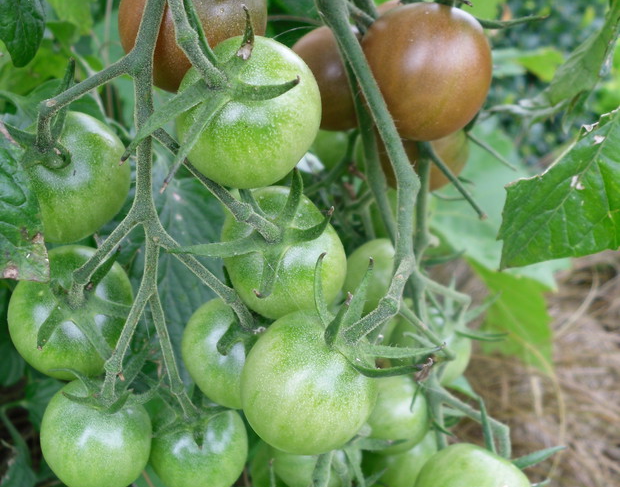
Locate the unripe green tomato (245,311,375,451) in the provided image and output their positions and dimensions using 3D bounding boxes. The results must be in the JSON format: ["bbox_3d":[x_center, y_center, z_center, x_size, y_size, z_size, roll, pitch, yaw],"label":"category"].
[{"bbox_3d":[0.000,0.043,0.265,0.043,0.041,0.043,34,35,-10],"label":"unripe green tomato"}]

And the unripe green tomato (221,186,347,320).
[{"bbox_3d":[-0.008,0.003,0.247,0.037,0.037,0.035,-2,-18,6],"label":"unripe green tomato"}]

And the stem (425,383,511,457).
[{"bbox_3d":[0.050,0.055,0.271,0.027,0.023,0.009,0,22,0],"label":"stem"}]

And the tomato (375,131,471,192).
[{"bbox_3d":[0.041,-0.036,0.314,0.034,0.033,0.034,0,60,0],"label":"tomato"}]

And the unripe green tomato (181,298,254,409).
[{"bbox_3d":[-0.023,0.034,0.263,0.033,0.032,0.033,4,59,-11],"label":"unripe green tomato"}]

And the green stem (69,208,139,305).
[{"bbox_3d":[-0.064,0.005,0.267,0.008,0.035,0.006,36,7,0],"label":"green stem"}]

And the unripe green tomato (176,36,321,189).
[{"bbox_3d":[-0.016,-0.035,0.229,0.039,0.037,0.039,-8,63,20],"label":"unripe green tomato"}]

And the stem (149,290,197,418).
[{"bbox_3d":[-0.045,0.038,0.285,0.007,0.052,0.006,-11,28,0],"label":"stem"}]

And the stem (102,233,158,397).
[{"bbox_3d":[-0.058,0.024,0.274,0.008,0.058,0.006,18,17,0],"label":"stem"}]

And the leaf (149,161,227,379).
[{"bbox_3d":[-0.047,0.009,0.325,0.040,0.087,0.022,3,0,-11],"label":"leaf"}]

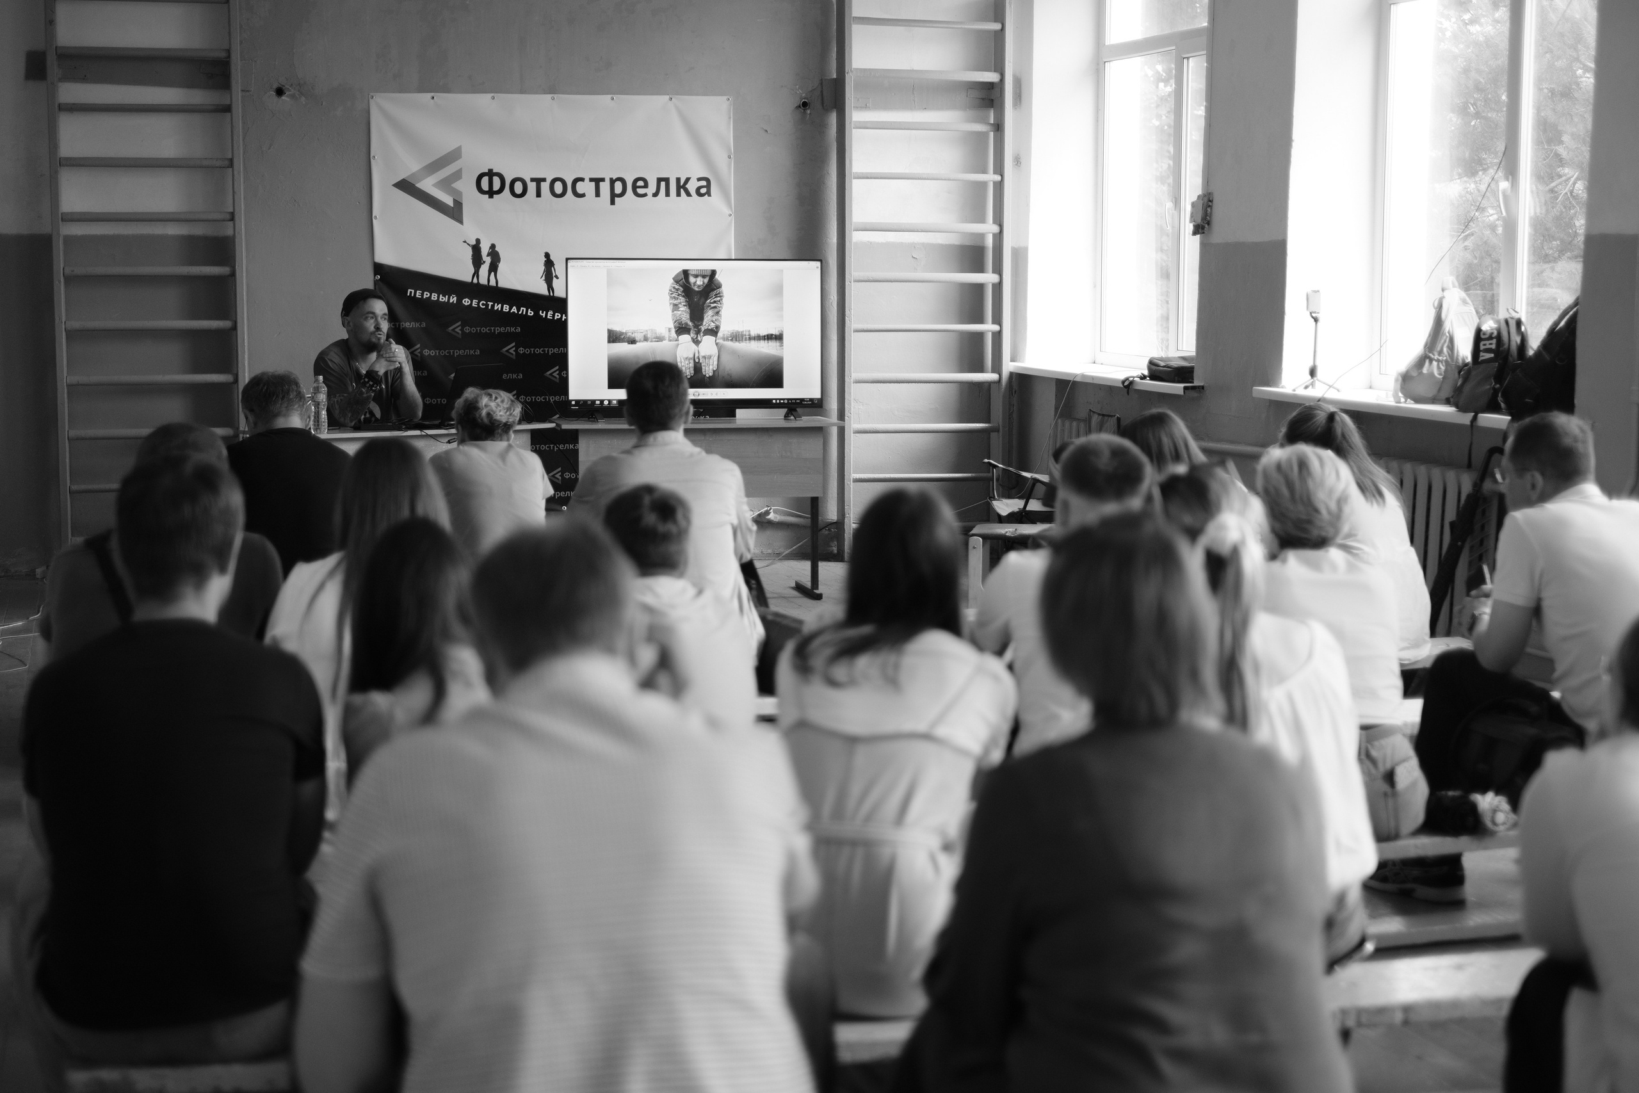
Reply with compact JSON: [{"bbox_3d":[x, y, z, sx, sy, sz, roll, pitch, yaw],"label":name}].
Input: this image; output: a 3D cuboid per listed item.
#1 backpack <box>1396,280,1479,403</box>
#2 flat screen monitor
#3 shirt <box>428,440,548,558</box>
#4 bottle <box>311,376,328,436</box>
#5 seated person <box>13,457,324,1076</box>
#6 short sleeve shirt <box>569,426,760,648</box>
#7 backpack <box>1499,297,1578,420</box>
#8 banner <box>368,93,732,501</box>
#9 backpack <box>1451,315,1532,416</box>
[{"bbox_3d":[2.084,-0.690,8.156,0.170,0.400,0.260,8,4,-15],"label":"backpack"},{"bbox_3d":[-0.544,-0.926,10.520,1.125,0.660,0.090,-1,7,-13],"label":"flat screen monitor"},{"bbox_3d":[-0.977,-0.060,7.150,0.390,0.580,0.280,-1,7,-10],"label":"shirt"},{"bbox_3d":[-2.031,-0.570,9.800,0.071,0.236,0.071,-2,7,-14],"label":"bottle"},{"bbox_3d":[-0.976,0.406,3.630,0.470,1.120,0.700,-1,7,-8],"label":"seated person"},{"bbox_3d":[-0.393,0.014,6.150,0.490,0.620,0.300,-1,7,-7],"label":"short sleeve shirt"},{"bbox_3d":[2.183,-0.567,7.249,0.190,0.400,0.280,13,3,-15],"label":"backpack"},{"bbox_3d":[-1.225,-1.117,11.194,1.680,1.930,0.030,-2,7,-14],"label":"banner"},{"bbox_3d":[2.128,-0.579,7.661,0.165,0.320,0.250,8,4,-15],"label":"backpack"}]

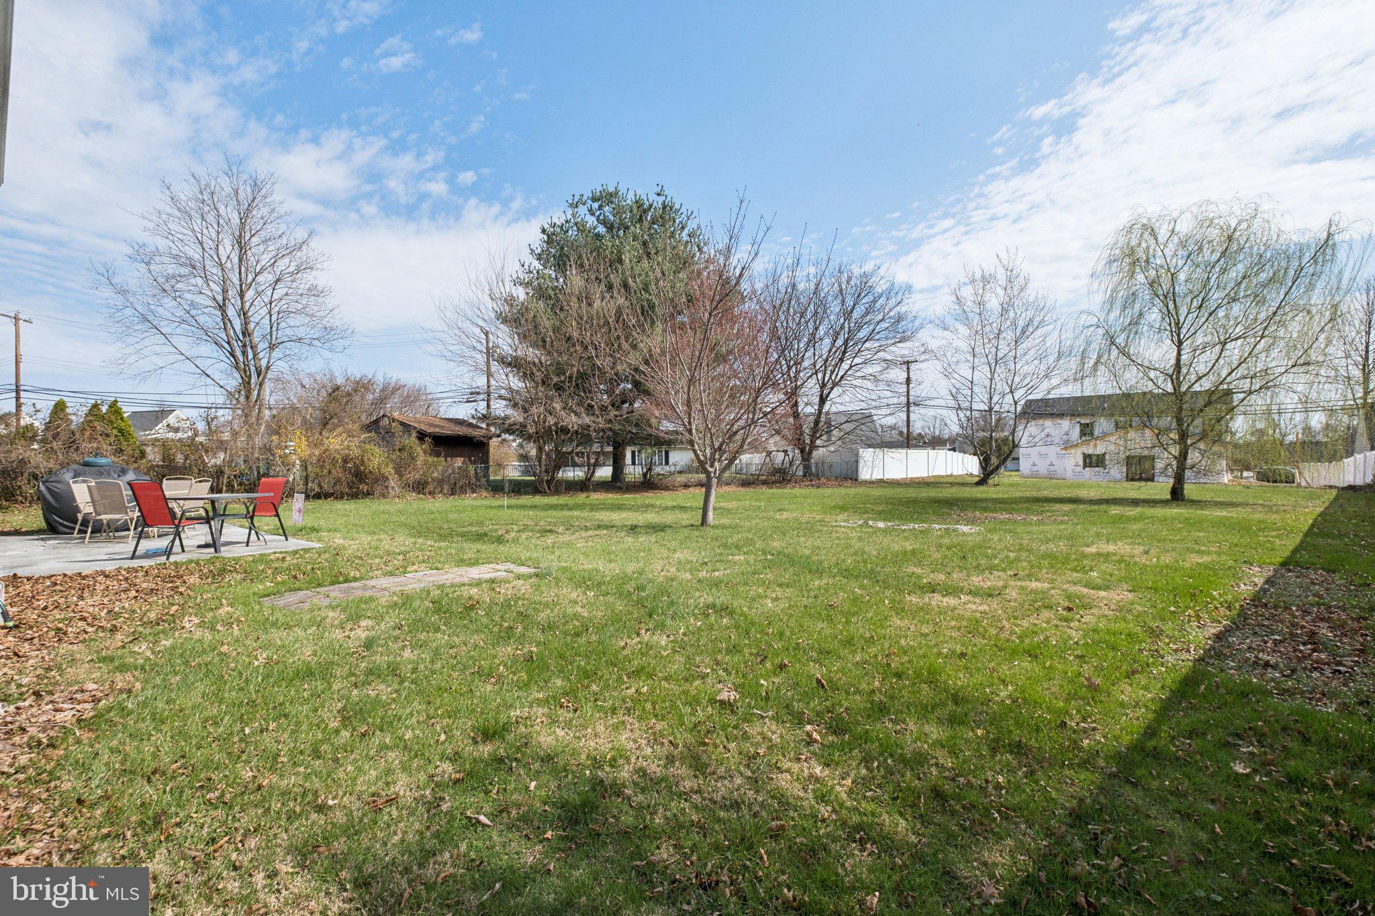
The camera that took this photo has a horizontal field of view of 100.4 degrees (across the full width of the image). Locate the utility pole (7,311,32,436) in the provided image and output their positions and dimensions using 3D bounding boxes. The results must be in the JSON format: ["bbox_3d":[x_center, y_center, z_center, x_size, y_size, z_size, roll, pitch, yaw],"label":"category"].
[{"bbox_3d":[-46.700,-4.500,40.000,0.350,11.500,2.300,0,0,-18],"label":"utility pole"}]

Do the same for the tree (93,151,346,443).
[{"bbox_3d":[-18.900,-5.600,24.000,8.500,13.800,8.500,0,0,0],"label":"tree"}]

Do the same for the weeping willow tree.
[{"bbox_3d":[15.850,-3.250,17.450,6.200,9.150,6.200,0,0,42],"label":"weeping willow tree"}]

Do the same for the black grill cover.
[{"bbox_3d":[-9.850,0.660,9.580,0.720,1.100,1.320,0,0,45],"label":"black grill cover"}]

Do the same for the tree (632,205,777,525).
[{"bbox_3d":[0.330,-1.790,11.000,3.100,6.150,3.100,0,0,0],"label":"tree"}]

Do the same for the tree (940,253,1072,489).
[{"bbox_3d":[15.850,-4.650,29.000,5.900,12.000,5.900,0,0,29],"label":"tree"}]

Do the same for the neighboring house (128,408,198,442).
[{"bbox_3d":[-64.800,-2.200,69.200,8.800,7.000,6.800,0,0,16],"label":"neighboring house"}]

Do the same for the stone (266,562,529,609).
[{"bbox_3d":[-2.720,1.275,5.780,2.420,0.050,0.630,0,0,-45],"label":"stone"}]

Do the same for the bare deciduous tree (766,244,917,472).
[{"bbox_3d":[8.800,-5.600,33.000,8.500,13.300,8.500,0,0,0],"label":"bare deciduous tree"}]

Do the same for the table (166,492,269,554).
[{"bbox_3d":[-6.300,0.860,7.680,1.200,0.720,1.200,0,0,0],"label":"table"}]

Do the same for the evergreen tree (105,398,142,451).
[{"bbox_3d":[-19.200,-0.370,19.500,1.100,3.350,1.100,0,0,-45],"label":"evergreen tree"}]

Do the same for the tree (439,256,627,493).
[{"bbox_3d":[-6.500,-3.500,24.000,7.600,9.900,7.000,0,0,0],"label":"tree"}]

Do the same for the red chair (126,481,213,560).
[{"bbox_3d":[-6.290,0.745,7.060,0.560,0.930,0.660,0,0,14],"label":"red chair"}]

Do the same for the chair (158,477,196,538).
[{"bbox_3d":[-8.360,0.765,9.170,0.550,0.890,0.620,0,0,-9],"label":"chair"}]

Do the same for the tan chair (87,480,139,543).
[{"bbox_3d":[-8.310,0.765,8.380,0.550,0.890,0.600,0,0,-24],"label":"tan chair"}]

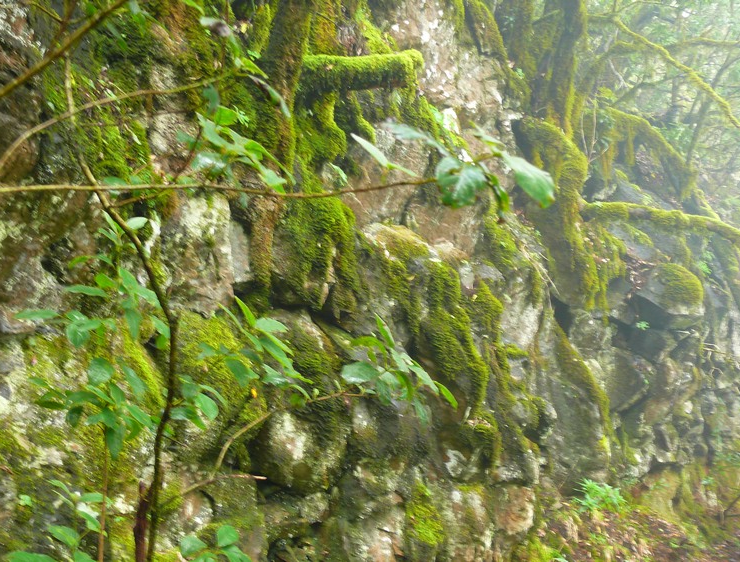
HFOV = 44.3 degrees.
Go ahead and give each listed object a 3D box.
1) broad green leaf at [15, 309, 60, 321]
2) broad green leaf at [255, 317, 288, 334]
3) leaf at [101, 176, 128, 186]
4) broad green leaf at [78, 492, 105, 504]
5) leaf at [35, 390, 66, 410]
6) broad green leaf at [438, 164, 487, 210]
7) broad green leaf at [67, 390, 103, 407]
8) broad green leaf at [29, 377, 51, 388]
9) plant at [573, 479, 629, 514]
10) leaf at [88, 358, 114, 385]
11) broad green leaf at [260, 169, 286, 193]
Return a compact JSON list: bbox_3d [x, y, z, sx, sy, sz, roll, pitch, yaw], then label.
[{"bbox_3d":[-0.768,0.079,2.100,0.105,0.025,0.045,-1,3,-17],"label":"broad green leaf"},{"bbox_3d":[-0.260,0.117,2.400,0.088,0.025,0.045,16,15,15],"label":"broad green leaf"},{"bbox_3d":[-0.604,-0.235,2.150,0.062,0.022,0.040,-1,3,-17],"label":"leaf"},{"bbox_3d":[-0.642,0.502,2.100,0.068,0.025,0.040,1,3,17],"label":"broad green leaf"},{"bbox_3d":[-0.738,0.278,2.100,0.070,0.035,0.045,-1,3,-16],"label":"leaf"},{"bbox_3d":[0.163,-0.168,1.600,0.088,0.080,0.045,0,3,0],"label":"broad green leaf"},{"bbox_3d":[-0.657,0.271,2.100,0.083,0.030,0.045,1,3,17],"label":"broad green leaf"},{"bbox_3d":[-0.763,0.234,2.100,0.062,0.020,0.035,14,18,-15],"label":"broad green leaf"},{"bbox_3d":[1.400,1.303,5.500,0.330,0.220,0.280,1,3,18],"label":"plant"},{"bbox_3d":[-0.622,0.209,2.100,0.062,0.060,0.035,0,3,-6],"label":"leaf"},{"bbox_3d":[-0.212,-0.221,2.000,0.065,0.030,0.045,38,27,24],"label":"broad green leaf"}]

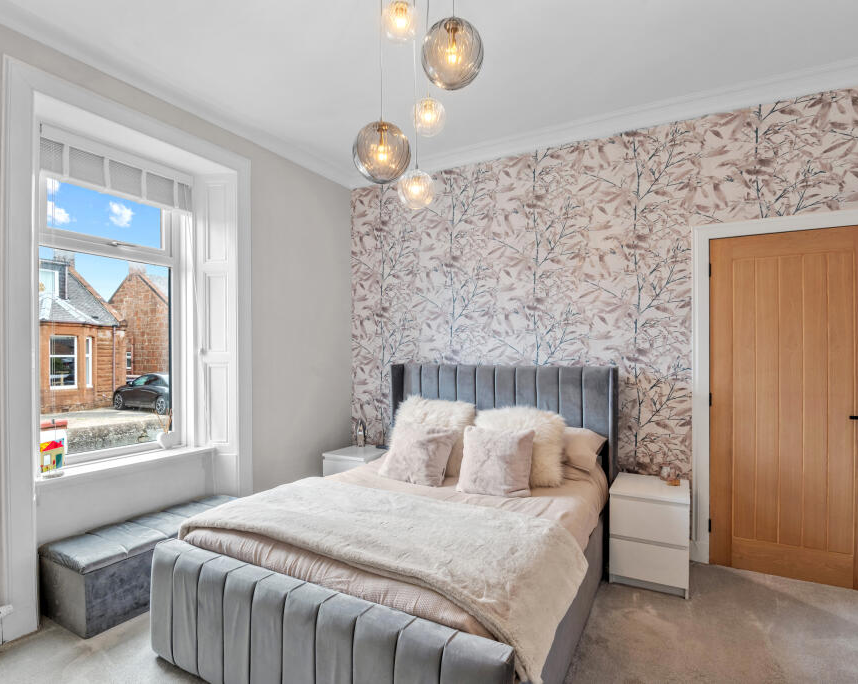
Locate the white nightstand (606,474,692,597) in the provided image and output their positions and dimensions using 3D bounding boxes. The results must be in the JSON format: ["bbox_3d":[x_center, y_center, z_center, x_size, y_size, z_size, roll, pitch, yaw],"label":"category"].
[{"bbox_3d":[1.367,1.150,2.810,0.405,0.550,0.465,0,0,28],"label":"white nightstand"}]

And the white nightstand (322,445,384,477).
[{"bbox_3d":[-0.548,1.152,3.671,0.400,0.550,0.460,0,0,28],"label":"white nightstand"}]

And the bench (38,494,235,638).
[{"bbox_3d":[-1.545,1.211,2.693,0.430,0.370,1.020,0,0,30],"label":"bench"}]

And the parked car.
[{"bbox_3d":[-10.653,1.967,18.272,4.750,1.480,1.860,0,0,30],"label":"parked car"}]

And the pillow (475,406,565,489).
[{"bbox_3d":[0.565,0.626,2.803,0.520,0.460,0.200,0,-27,26],"label":"pillow"}]

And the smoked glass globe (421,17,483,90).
[{"bbox_3d":[0.081,-0.991,1.570,0.210,0.210,0.210,0,0,0],"label":"smoked glass globe"}]

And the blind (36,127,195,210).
[{"bbox_3d":[-1.833,-1.007,2.763,0.060,0.250,0.860,0,0,29],"label":"blind"}]

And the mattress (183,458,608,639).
[{"bbox_3d":[0.015,0.958,2.542,1.560,0.280,1.900,0,0,28],"label":"mattress"}]

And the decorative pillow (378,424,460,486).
[{"bbox_3d":[-0.061,0.690,2.885,0.430,0.410,0.150,0,-36,18],"label":"decorative pillow"}]

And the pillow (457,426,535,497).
[{"bbox_3d":[0.397,0.679,2.640,0.420,0.410,0.150,0,-35,18],"label":"pillow"}]

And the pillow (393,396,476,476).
[{"bbox_3d":[0.061,0.619,3.049,0.500,0.480,0.200,0,-27,28],"label":"pillow"}]

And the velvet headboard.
[{"bbox_3d":[0.497,0.806,3.442,1.700,1.240,0.250,0,0,28],"label":"velvet headboard"}]

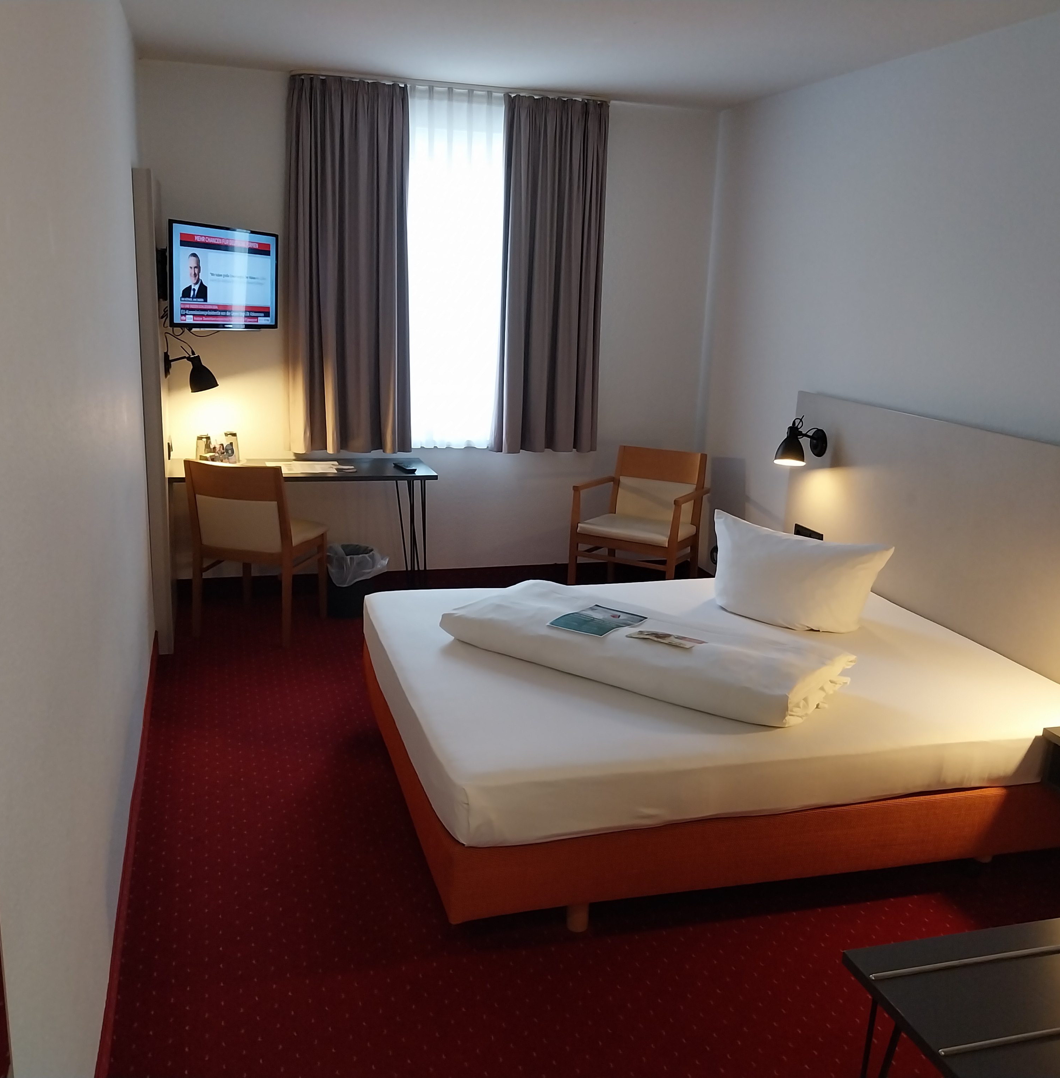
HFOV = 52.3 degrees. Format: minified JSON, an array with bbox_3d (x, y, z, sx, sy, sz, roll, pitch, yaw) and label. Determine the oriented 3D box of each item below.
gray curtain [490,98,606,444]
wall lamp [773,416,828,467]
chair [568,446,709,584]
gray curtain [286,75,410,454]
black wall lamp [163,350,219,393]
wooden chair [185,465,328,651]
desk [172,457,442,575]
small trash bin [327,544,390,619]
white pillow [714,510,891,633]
[{"bbox_3d":[0.099,-1.373,5.776,0.563,1.847,0.114,-2,14,-16],"label":"gray curtain"},{"bbox_3d":[1.156,-0.430,4.656,0.209,0.209,0.147,-2,14,-16],"label":"wall lamp"},{"bbox_3d":[0.549,-0.013,5.349,0.546,0.808,0.562,9,15,26],"label":"chair"},{"bbox_3d":[-0.912,-1.349,5.484,0.621,1.843,0.114,-2,14,-16],"label":"gray curtain"},{"bbox_3d":[-1.503,-0.745,4.798,0.217,0.178,0.147,-2,14,-16],"label":"black wall lamp"},{"bbox_3d":[-1.230,0.024,4.899,0.476,0.823,0.550,5,14,11],"label":"wooden chair"},{"bbox_3d":[-1.043,0.045,4.979,1.144,0.750,0.476,-2,14,-16],"label":"desk"},{"bbox_3d":[-0.833,0.199,5.279,0.253,0.331,0.244,-2,14,-16],"label":"small trash bin"},{"bbox_3d":[0.968,0.123,3.928,0.676,0.334,0.199,13,17,38],"label":"white pillow"}]

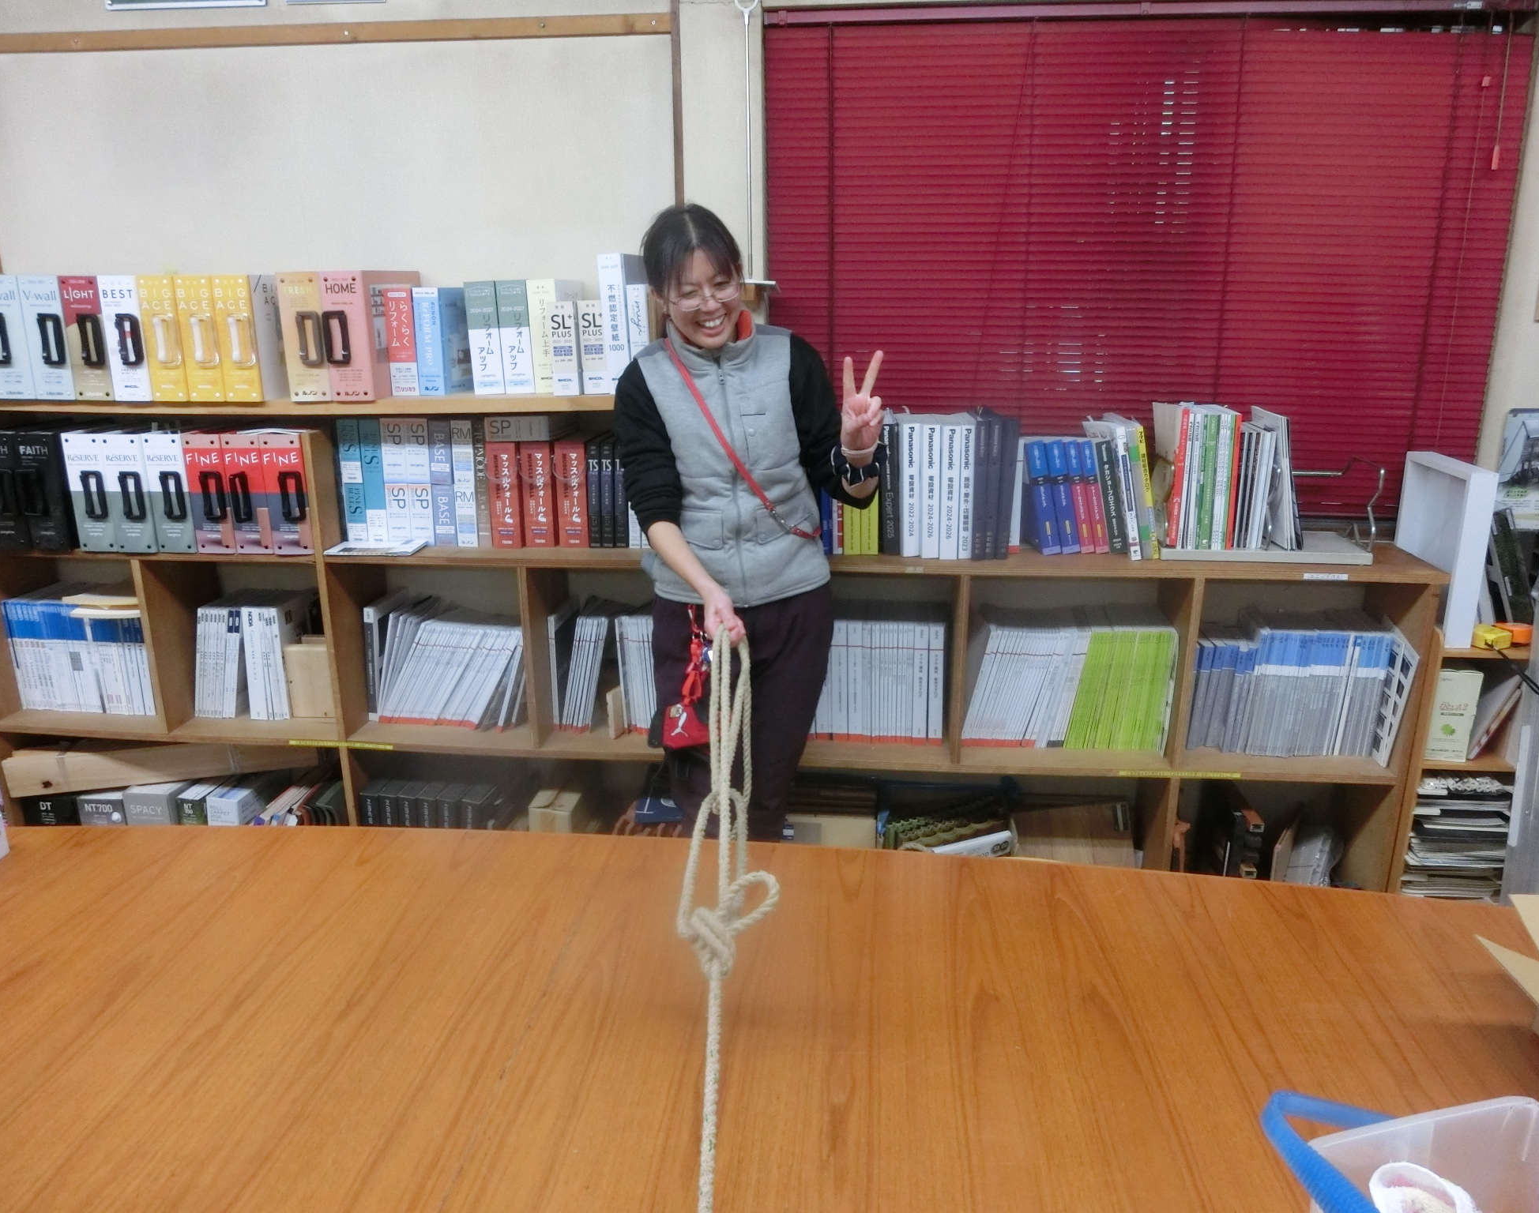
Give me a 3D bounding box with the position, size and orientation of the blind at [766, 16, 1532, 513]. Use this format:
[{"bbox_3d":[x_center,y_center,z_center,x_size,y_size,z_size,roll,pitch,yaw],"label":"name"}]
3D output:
[{"bbox_3d":[0.812,-0.765,2.575,1.645,1.088,0.040,2,16,6],"label":"blind"}]

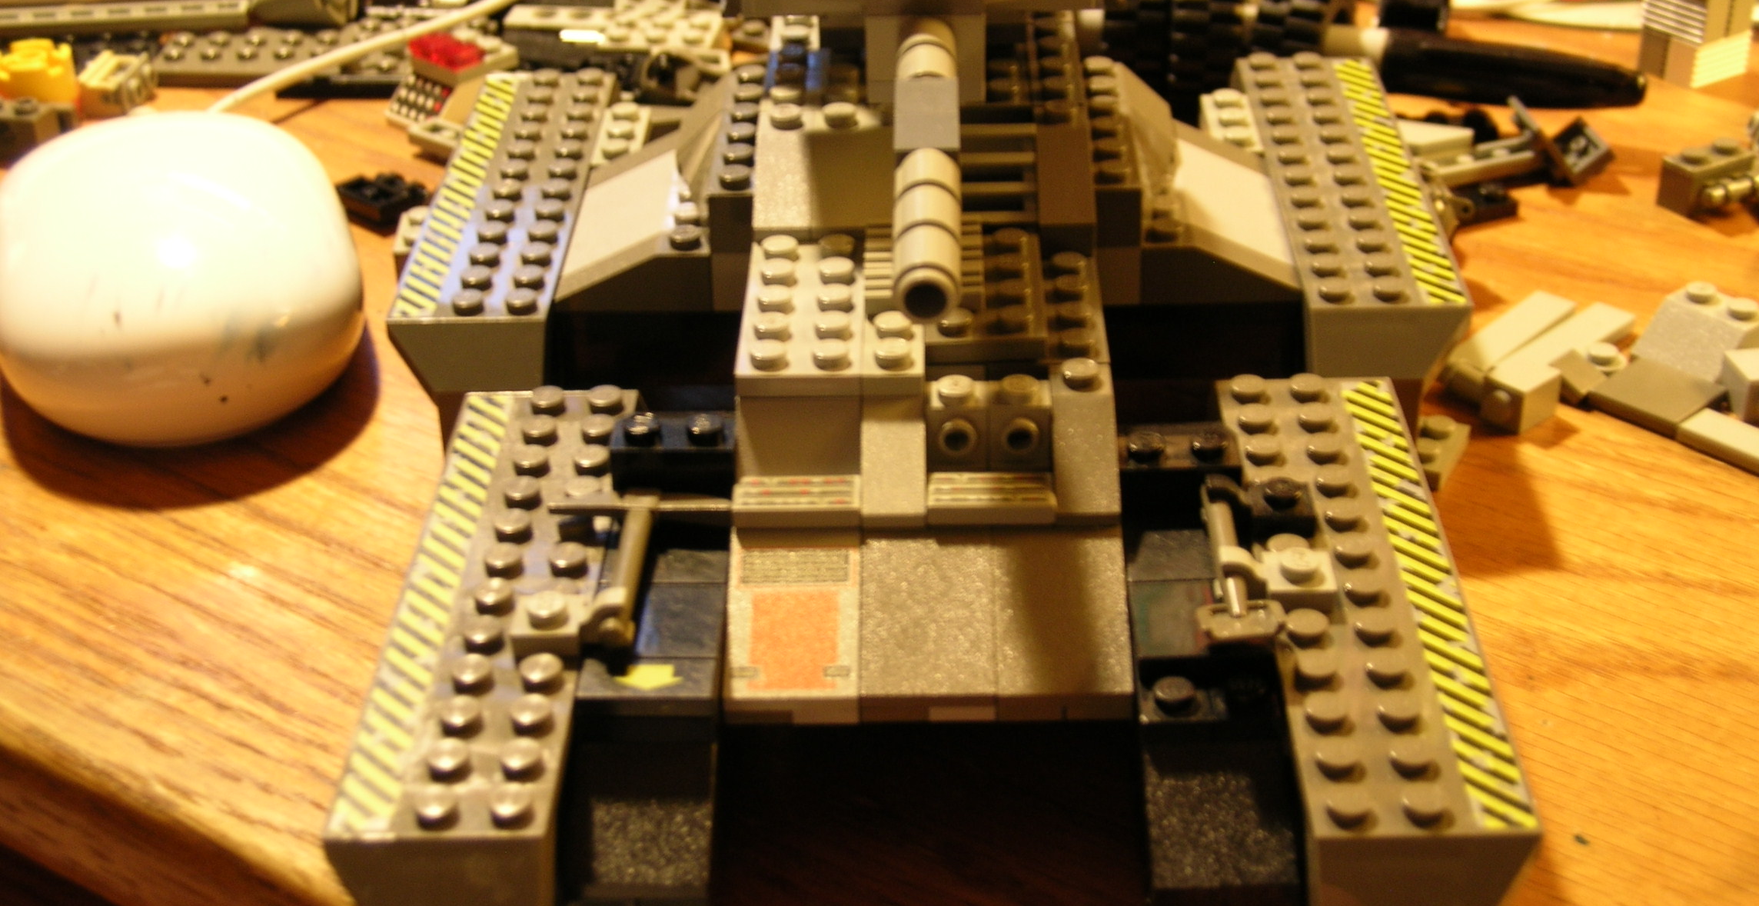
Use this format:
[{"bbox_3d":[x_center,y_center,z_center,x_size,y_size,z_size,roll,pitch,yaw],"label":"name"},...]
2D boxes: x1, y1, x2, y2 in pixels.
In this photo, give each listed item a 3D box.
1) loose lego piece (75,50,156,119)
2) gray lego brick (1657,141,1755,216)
[{"bbox_3d":[-0.164,-0.080,0.570,0.011,0.008,0.016,4,30,10],"label":"loose lego piece"},{"bbox_3d":[0.160,-0.052,0.506,0.016,0.011,0.012,-16,33,-25],"label":"gray lego brick"}]

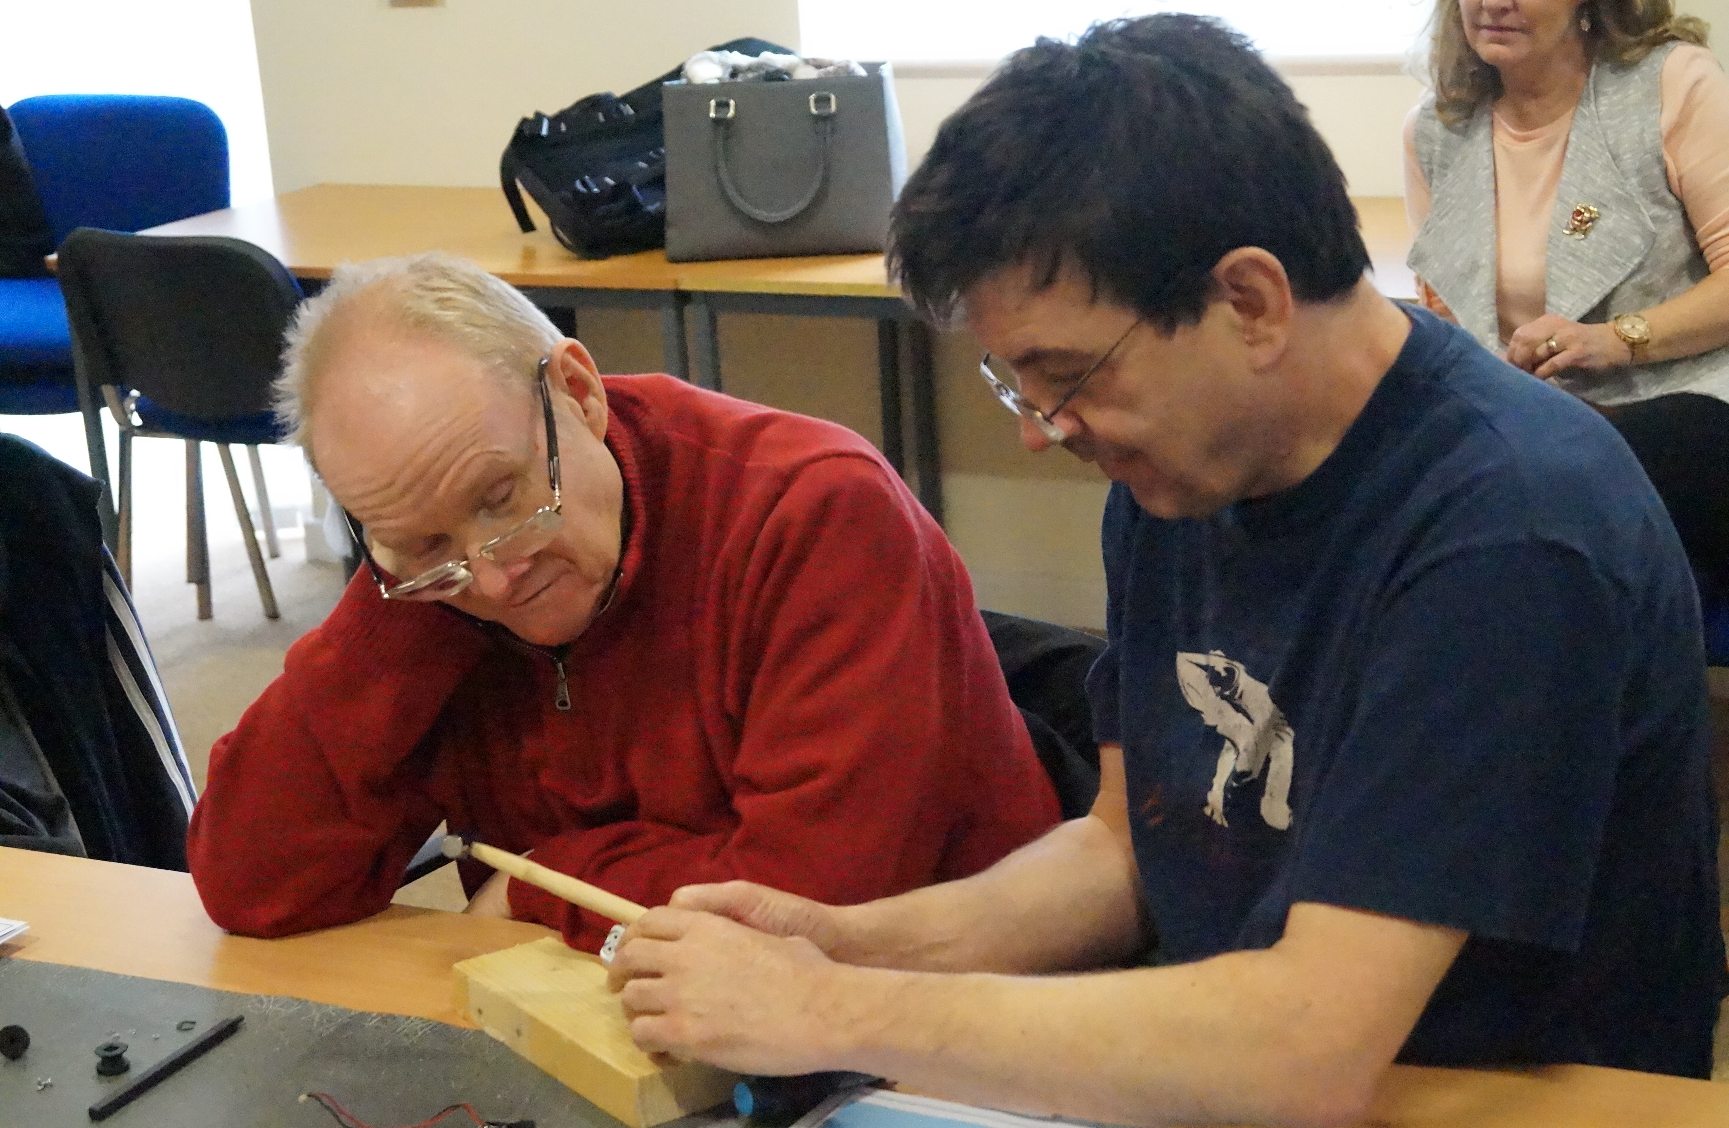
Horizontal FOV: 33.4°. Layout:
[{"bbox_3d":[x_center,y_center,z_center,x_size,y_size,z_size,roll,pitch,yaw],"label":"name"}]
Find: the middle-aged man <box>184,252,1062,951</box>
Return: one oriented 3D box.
[{"bbox_3d":[-0.111,0.341,1.949,0.570,1.130,0.640,4,17,27],"label":"middle-aged man"}]

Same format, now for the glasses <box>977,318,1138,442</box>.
[{"bbox_3d":[0.135,-0.129,1.531,0.140,0.040,0.133,-40,23,2],"label":"glasses"}]

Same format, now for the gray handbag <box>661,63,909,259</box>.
[{"bbox_3d":[-0.126,-0.595,4.254,0.330,0.265,0.150,-1,16,11],"label":"gray handbag"}]

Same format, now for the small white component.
[{"bbox_3d":[-0.139,0.210,1.600,0.016,0.025,0.014,1,16,17],"label":"small white component"}]

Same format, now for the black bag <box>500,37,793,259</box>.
[{"bbox_3d":[-0.331,-0.641,4.420,0.410,0.280,0.260,-1,16,11],"label":"black bag"}]

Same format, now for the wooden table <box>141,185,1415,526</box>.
[{"bbox_3d":[-0.067,-0.167,4.543,2.420,0.720,0.795,4,17,27],"label":"wooden table"}]

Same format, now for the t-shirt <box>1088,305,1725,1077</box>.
[{"bbox_3d":[0.319,0.107,1.700,0.380,0.600,0.460,-14,18,-33],"label":"t-shirt"}]

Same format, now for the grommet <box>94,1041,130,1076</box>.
[{"bbox_3d":[-0.452,0.297,1.729,0.021,0.014,0.021,-3,16,0],"label":"grommet"}]

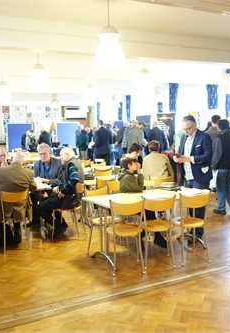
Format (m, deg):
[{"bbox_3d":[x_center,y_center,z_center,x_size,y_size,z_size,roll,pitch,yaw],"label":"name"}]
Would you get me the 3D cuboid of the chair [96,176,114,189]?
[{"bbox_3d":[-0.095,0.569,6.302,0.410,0.790,0.490,0,6,12],"label":"chair"}]

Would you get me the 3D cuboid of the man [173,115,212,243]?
[{"bbox_3d":[1.074,0.170,5.323,0.430,1.740,0.510,-6,7,-38],"label":"man"}]

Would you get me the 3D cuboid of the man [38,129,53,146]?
[{"bbox_3d":[-2.825,-0.700,15.879,0.520,1.657,0.420,-4,6,-23],"label":"man"}]

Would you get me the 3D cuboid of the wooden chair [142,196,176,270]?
[{"bbox_3d":[0.483,0.721,4.540,0.410,0.820,0.490,-2,5,-6],"label":"wooden chair"}]

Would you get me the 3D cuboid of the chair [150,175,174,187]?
[{"bbox_3d":[0.743,0.538,6.375,0.430,0.830,0.490,-1,6,0],"label":"chair"}]

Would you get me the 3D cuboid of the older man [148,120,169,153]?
[{"bbox_3d":[1.249,-0.401,11.184,0.530,1.756,0.360,-2,6,-9],"label":"older man"}]

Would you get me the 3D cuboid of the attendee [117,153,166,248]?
[{"bbox_3d":[0.353,0.468,5.380,0.700,1.200,0.450,2,7,25],"label":"attendee"}]

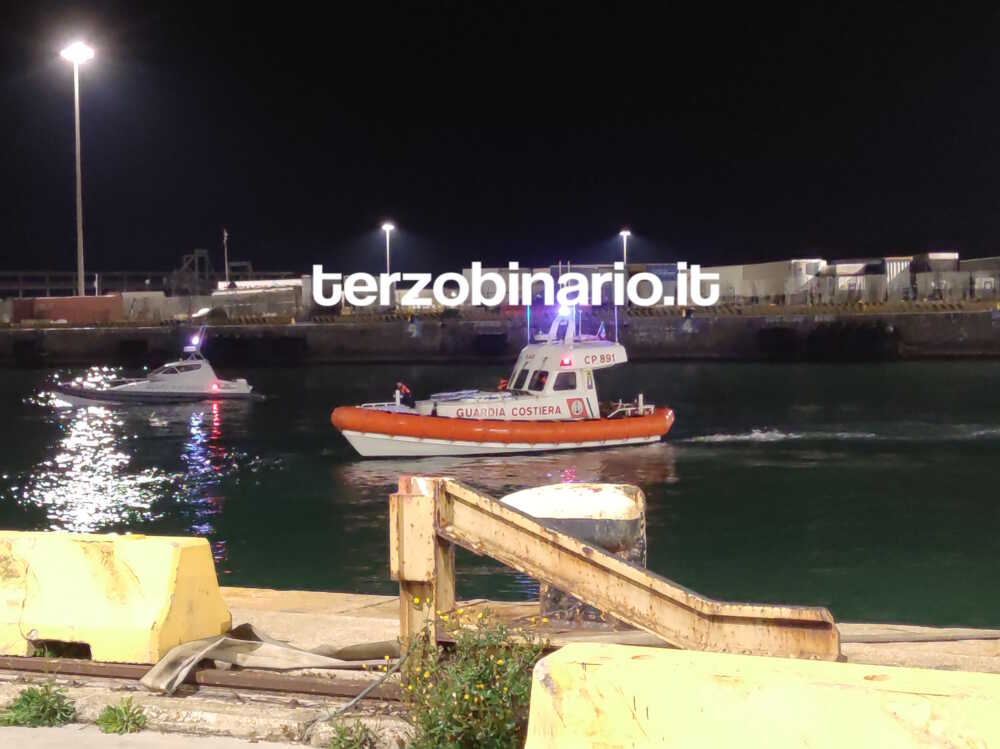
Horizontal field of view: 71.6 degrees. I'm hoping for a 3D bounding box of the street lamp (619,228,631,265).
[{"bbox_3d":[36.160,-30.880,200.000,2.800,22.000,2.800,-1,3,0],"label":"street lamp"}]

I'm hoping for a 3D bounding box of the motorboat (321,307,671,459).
[{"bbox_3d":[0.040,-0.020,25.100,12.000,5.100,4.000,-2,4,-20],"label":"motorboat"}]

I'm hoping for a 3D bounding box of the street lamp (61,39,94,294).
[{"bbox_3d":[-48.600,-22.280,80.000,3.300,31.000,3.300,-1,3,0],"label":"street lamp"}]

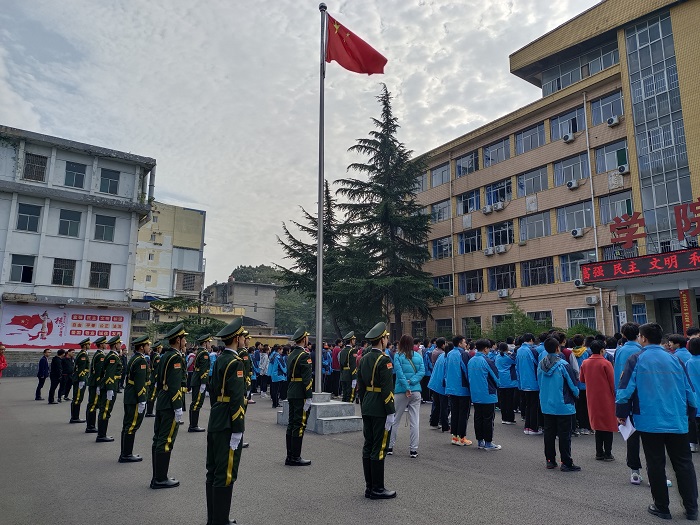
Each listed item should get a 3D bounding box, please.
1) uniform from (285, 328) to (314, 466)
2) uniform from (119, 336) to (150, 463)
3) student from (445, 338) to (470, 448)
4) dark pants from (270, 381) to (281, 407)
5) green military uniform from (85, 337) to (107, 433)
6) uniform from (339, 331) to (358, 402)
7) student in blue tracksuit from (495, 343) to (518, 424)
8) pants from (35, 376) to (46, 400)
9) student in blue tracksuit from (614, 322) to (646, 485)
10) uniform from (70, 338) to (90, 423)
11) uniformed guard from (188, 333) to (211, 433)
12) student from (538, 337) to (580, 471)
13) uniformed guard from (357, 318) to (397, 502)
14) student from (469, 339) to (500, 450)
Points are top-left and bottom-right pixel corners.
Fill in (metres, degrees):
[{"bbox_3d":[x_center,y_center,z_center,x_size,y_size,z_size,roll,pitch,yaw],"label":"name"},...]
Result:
[{"bbox_3d":[-0.708,1.827,7.001,0.330,1.840,0.490,7,-12,-34],"label":"uniform"},{"bbox_3d":[-3.110,1.959,7.338,0.330,1.752,0.490,7,-12,-34],"label":"uniform"},{"bbox_3d":[1.832,2.146,8.574,0.360,1.781,0.500,6,-12,-31],"label":"student"},{"bbox_3d":[-2.081,3.660,14.177,0.240,0.740,0.340,7,-12,-34],"label":"dark pants"},{"bbox_3d":[-4.909,2.350,9.781,0.330,1.799,0.490,7,-12,-34],"label":"green military uniform"},{"bbox_3d":[-0.032,2.458,10.532,0.330,1.870,0.490,7,-12,-34],"label":"uniform"},{"bbox_3d":[3.417,2.616,11.045,0.360,1.714,0.480,6,-12,-32],"label":"student in blue tracksuit"},{"bbox_3d":[-10.739,4.360,17.596,0.340,0.818,0.360,6,-12,-31],"label":"pants"},{"bbox_3d":[3.485,1.668,6.104,0.360,1.865,0.520,8,-13,-39],"label":"student in blue tracksuit"},{"bbox_3d":[-6.026,2.618,11.369,0.360,1.821,0.500,7,-12,-33],"label":"uniform"},{"bbox_3d":[-2.919,2.314,9.815,0.330,1.854,0.490,7,-12,-34],"label":"uniformed guard"},{"bbox_3d":[2.802,1.880,6.828,0.380,1.716,0.520,7,-12,-34],"label":"student"},{"bbox_3d":[0.281,1.580,5.528,0.350,1.838,0.500,7,-12,-35],"label":"uniformed guard"},{"bbox_3d":[2.178,2.116,8.245,0.340,1.725,0.490,7,-12,-33],"label":"student"}]

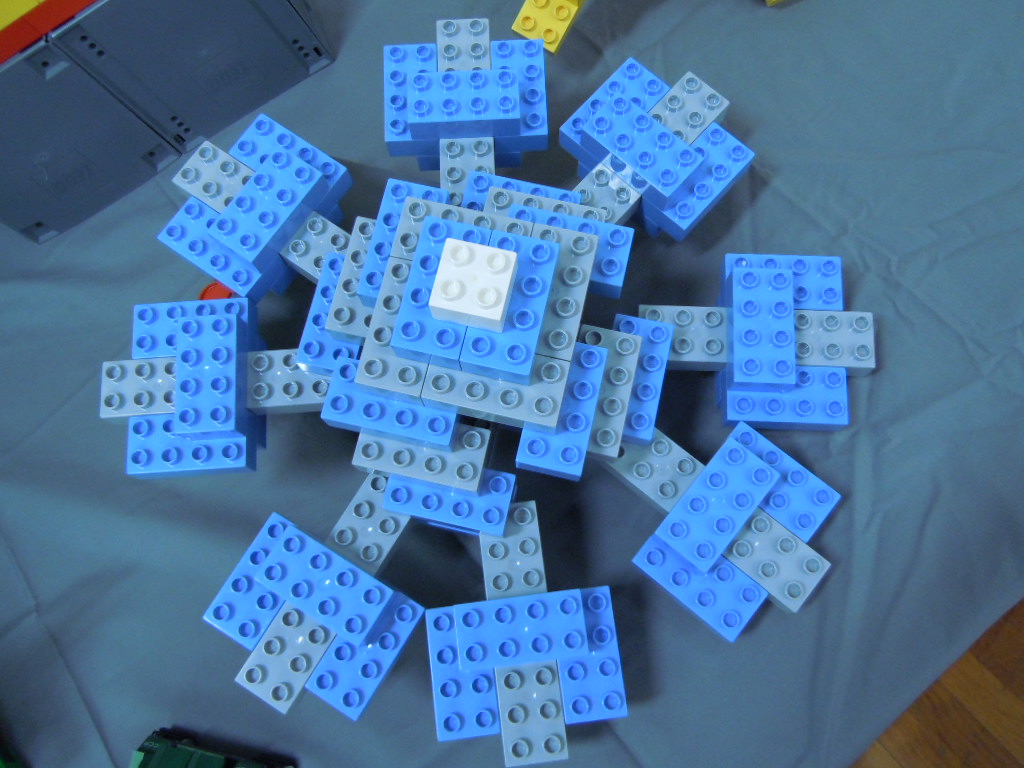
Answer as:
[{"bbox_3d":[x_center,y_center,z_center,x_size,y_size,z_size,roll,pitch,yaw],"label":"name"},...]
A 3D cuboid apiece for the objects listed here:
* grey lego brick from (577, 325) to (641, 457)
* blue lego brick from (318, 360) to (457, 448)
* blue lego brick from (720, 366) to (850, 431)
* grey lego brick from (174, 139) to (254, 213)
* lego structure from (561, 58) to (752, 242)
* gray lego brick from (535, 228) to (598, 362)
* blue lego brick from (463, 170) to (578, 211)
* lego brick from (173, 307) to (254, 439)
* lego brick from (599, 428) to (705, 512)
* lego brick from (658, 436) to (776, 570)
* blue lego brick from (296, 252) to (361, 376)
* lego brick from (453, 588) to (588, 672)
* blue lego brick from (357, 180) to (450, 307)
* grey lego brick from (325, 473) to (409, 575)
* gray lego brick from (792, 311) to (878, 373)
[{"bbox_3d":[0.044,0.005,0.453,0.032,0.023,0.064,12,76,5],"label":"grey lego brick"},{"bbox_3d":[-0.056,0.010,0.431,0.064,0.023,0.032,12,76,4],"label":"blue lego brick"},{"bbox_3d":[0.149,0.007,0.489,0.064,0.022,0.032,2,76,2],"label":"blue lego brick"},{"bbox_3d":[-0.161,-0.111,0.519,0.064,0.024,0.032,34,79,8],"label":"grey lego brick"},{"bbox_3d":[0.074,-0.128,0.524,0.096,0.062,0.128,42,81,10],"label":"lego structure"},{"bbox_3d":[0.020,-0.042,0.423,0.032,0.023,0.064,12,76,4],"label":"gray lego brick"},{"bbox_3d":[0.005,-0.096,0.498,0.064,0.024,0.032,13,77,4],"label":"blue lego brick"},{"bbox_3d":[-0.160,-0.004,0.473,0.032,0.024,0.064,-4,76,0],"label":"lego brick"},{"bbox_3d":[0.081,0.048,0.481,0.064,0.023,0.032,39,80,10],"label":"lego brick"},{"bbox_3d":[0.105,0.063,0.457,0.032,0.023,0.064,39,80,10],"label":"lego brick"},{"bbox_3d":[-0.091,-0.037,0.483,0.032,0.023,0.064,12,76,4],"label":"blue lego brick"},{"bbox_3d":[0.005,0.123,0.445,0.064,0.023,0.032,-7,76,0],"label":"lego brick"},{"bbox_3d":[-0.054,-0.069,0.451,0.032,0.023,0.064,12,76,4],"label":"blue lego brick"},{"bbox_3d":[-0.076,0.080,0.473,0.032,0.023,0.064,30,78,8],"label":"grey lego brick"},{"bbox_3d":[0.166,-0.023,0.492,0.064,0.024,0.032,2,76,2],"label":"gray lego brick"}]

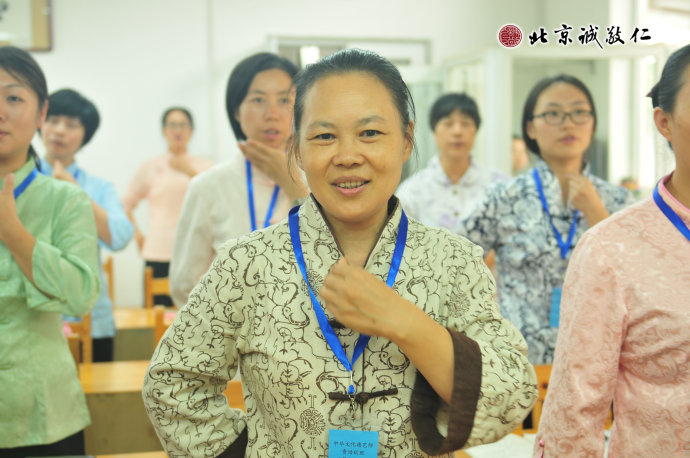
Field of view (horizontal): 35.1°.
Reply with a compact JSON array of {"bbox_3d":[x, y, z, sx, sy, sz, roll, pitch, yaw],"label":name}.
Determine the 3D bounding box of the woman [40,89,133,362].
[{"bbox_3d":[-0.891,0.351,3.528,0.470,1.599,0.320,0,5,7],"label":"woman"}]

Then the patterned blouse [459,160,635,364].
[{"bbox_3d":[0.516,0.113,2.763,0.460,0.573,0.290,-2,5,-11],"label":"patterned blouse"}]

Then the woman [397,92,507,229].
[{"bbox_3d":[0.373,0.328,3.728,0.480,1.578,0.300,-1,5,0],"label":"woman"}]

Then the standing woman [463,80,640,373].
[{"bbox_3d":[0.521,0.406,2.801,0.470,1.592,0.320,-2,5,-11],"label":"standing woman"}]

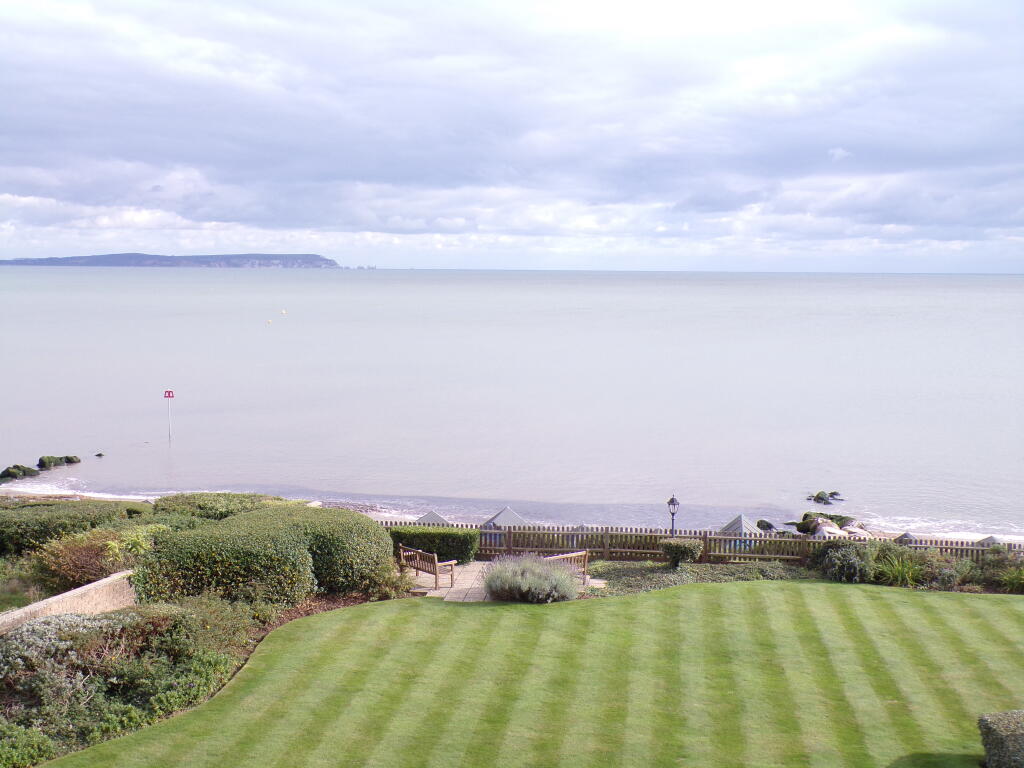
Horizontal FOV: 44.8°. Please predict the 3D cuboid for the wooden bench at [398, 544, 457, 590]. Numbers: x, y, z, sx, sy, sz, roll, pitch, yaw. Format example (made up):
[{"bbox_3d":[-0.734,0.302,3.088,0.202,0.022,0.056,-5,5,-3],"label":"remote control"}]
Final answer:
[{"bbox_3d":[-2.099,4.488,30.931,0.620,0.900,1.550,-4,7,-39],"label":"wooden bench"}]

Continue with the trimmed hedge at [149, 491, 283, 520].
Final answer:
[{"bbox_3d":[-8.275,3.842,35.012,3.600,1.350,1.900,0,5,-5],"label":"trimmed hedge"}]

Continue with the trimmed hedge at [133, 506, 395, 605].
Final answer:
[{"bbox_3d":[-6.024,4.085,30.665,5.800,1.700,3.800,0,5,-8],"label":"trimmed hedge"}]

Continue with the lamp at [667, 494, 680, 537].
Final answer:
[{"bbox_3d":[4.321,3.857,33.298,0.310,1.800,0.310,0,5,0],"label":"lamp"}]

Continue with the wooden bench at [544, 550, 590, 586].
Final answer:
[{"bbox_3d":[1.050,4.557,30.403,1.550,0.900,0.620,-3,6,-35],"label":"wooden bench"}]

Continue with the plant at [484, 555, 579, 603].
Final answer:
[{"bbox_3d":[0.463,4.597,29.503,2.200,0.980,1.400,0,5,0],"label":"plant"}]

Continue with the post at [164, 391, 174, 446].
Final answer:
[{"bbox_3d":[-27.880,2.689,101.072,0.800,4.340,0.800,0,5,0],"label":"post"}]

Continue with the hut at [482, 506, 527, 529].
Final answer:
[{"bbox_3d":[-0.435,6.297,47.811,2.350,2.600,3.000,1,5,9],"label":"hut"}]

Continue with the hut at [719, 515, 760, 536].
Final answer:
[{"bbox_3d":[8.635,6.492,46.569,2.350,2.600,3.100,1,5,9],"label":"hut"}]

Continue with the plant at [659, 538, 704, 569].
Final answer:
[{"bbox_3d":[4.440,4.460,32.551,1.150,0.740,0.950,0,5,0],"label":"plant"}]

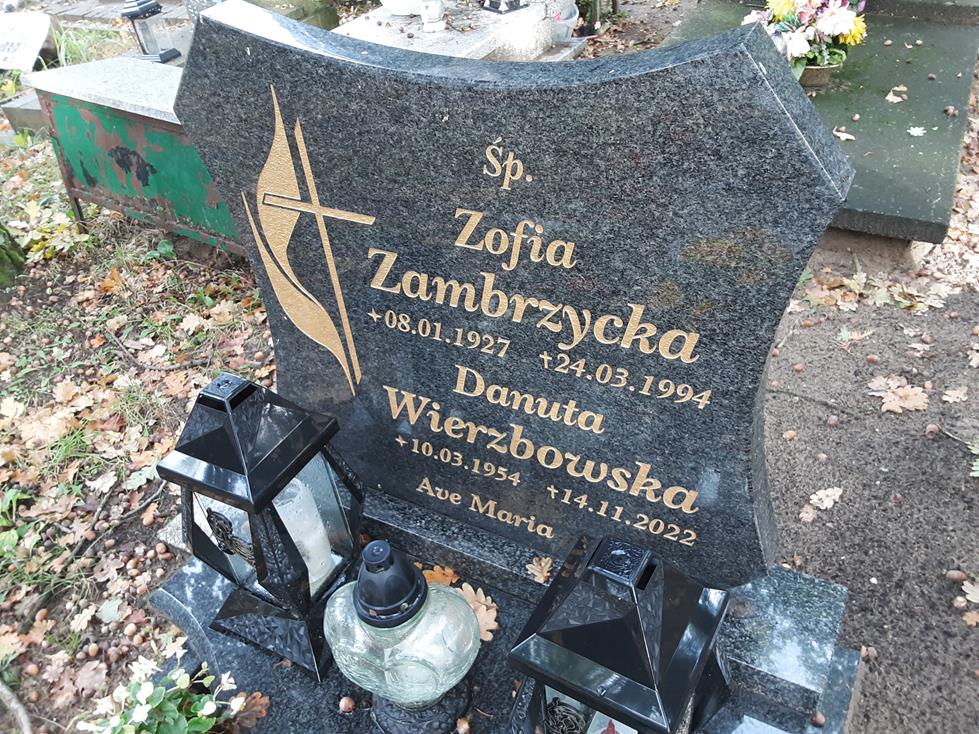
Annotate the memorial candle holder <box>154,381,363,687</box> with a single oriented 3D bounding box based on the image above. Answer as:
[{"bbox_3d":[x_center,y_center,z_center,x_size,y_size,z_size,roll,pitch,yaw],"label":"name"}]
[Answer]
[{"bbox_3d":[-0.279,0.176,1.012,0.195,0.389,0.195,14,42,25],"label":"memorial candle holder"}]

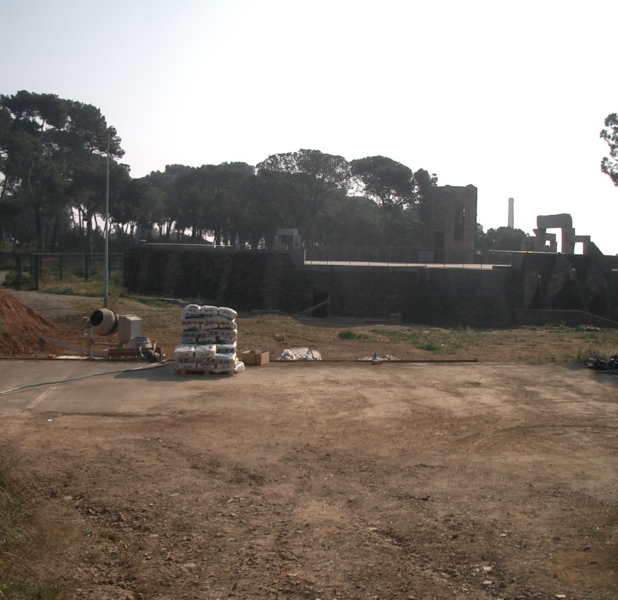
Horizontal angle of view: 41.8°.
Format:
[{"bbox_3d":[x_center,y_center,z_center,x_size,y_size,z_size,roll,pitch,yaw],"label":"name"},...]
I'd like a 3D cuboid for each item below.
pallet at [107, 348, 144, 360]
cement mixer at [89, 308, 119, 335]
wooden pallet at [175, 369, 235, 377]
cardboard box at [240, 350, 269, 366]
[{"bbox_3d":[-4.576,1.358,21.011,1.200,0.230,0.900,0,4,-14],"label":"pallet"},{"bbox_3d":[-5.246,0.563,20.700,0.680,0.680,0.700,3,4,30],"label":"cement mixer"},{"bbox_3d":[-2.292,1.602,18.411,1.200,0.145,1.000,1,3,-3],"label":"wooden pallet"},{"bbox_3d":[-1.321,1.451,20.127,0.490,0.280,0.500,2,4,16],"label":"cardboard box"}]

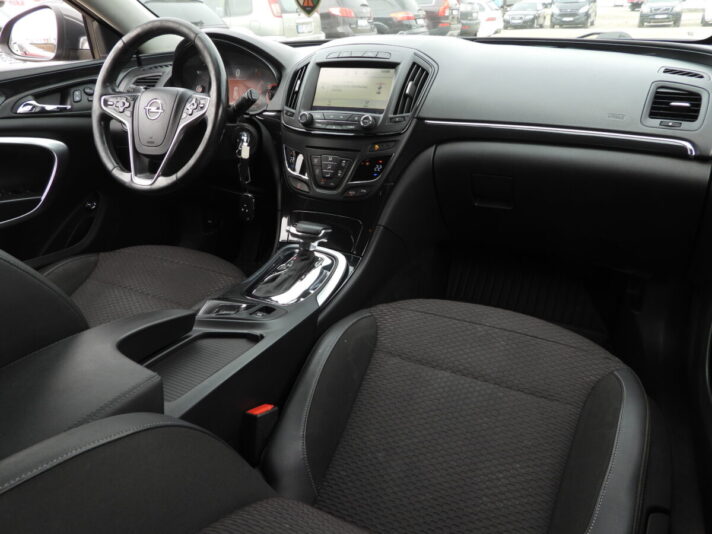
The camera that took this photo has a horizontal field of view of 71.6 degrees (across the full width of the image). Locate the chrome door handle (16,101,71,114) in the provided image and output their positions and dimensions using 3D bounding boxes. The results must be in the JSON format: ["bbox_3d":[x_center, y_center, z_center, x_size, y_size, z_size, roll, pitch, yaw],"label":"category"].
[{"bbox_3d":[-0.765,-0.391,1.209,0.035,0.036,0.135,10,25,22],"label":"chrome door handle"}]

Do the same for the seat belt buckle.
[{"bbox_3d":[-0.146,0.253,0.734,0.030,0.084,0.052,10,6,22],"label":"seat belt buckle"}]

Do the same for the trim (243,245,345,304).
[{"bbox_3d":[-0.128,0.014,1.017,0.185,0.038,0.190,10,42,22],"label":"trim"}]

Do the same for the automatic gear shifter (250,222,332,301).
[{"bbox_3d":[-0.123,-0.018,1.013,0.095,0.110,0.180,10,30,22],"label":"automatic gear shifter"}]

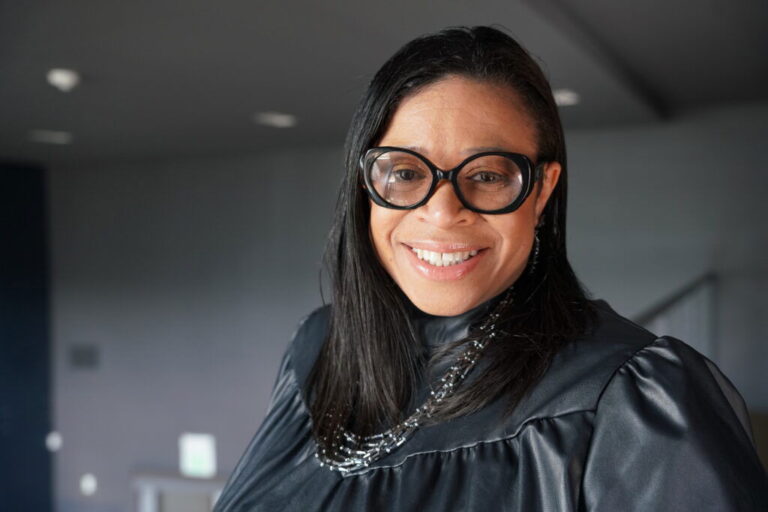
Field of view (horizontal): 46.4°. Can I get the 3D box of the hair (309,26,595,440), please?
[{"bbox_3d":[0.060,-0.026,0.775,0.240,0.342,0.220,0,0,14],"label":"hair"}]

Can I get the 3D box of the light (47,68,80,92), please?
[{"bbox_3d":[-1.970,-1.085,5.500,0.190,0.080,0.190,0,0,0],"label":"light"}]

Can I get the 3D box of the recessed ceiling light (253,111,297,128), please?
[{"bbox_3d":[-0.880,-1.100,7.200,0.220,0.070,0.220,0,0,0],"label":"recessed ceiling light"}]

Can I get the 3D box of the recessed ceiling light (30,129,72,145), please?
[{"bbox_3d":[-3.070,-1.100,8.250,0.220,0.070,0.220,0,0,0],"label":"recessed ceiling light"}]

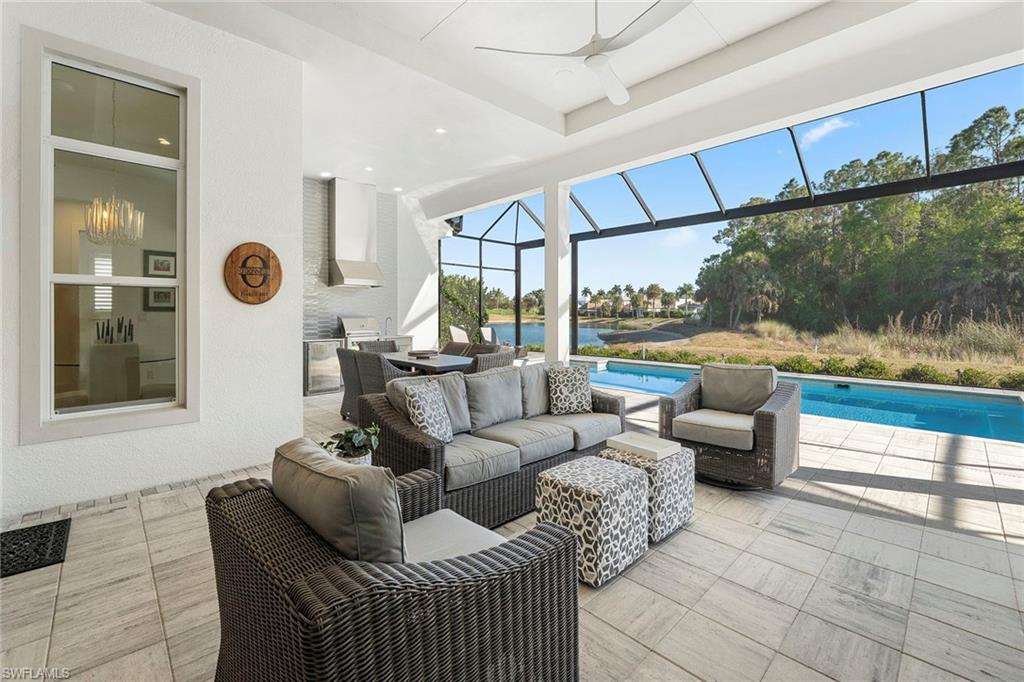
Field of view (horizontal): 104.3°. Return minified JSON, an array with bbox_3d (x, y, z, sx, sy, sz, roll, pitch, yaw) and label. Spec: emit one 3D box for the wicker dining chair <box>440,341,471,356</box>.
[{"bbox_3d":[-1.078,0.499,6.222,0.640,0.929,0.620,-3,5,-43],"label":"wicker dining chair"}]

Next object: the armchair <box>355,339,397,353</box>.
[{"bbox_3d":[-2.258,0.481,7.078,0.640,0.900,0.650,-4,5,-43],"label":"armchair"}]

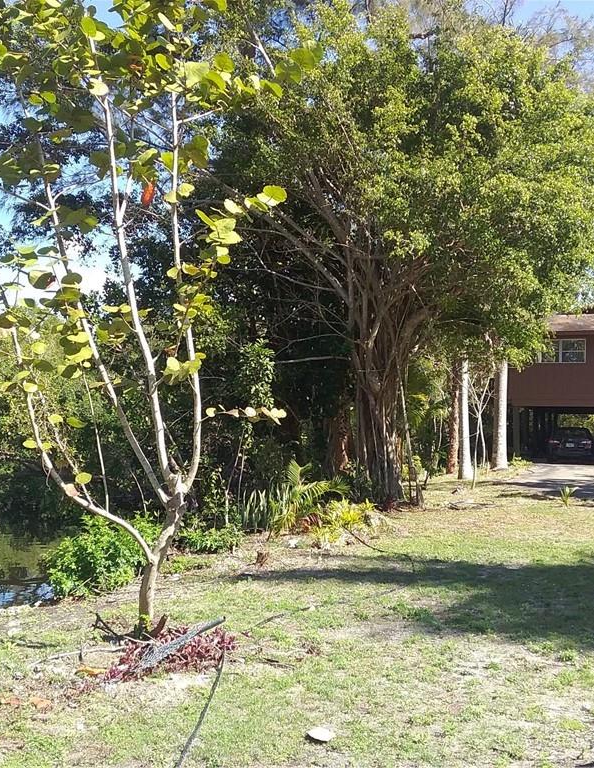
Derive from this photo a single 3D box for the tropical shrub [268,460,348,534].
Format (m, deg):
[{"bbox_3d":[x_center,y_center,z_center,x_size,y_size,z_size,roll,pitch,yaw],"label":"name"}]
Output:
[{"bbox_3d":[0.150,1.607,13.100,1.150,1.030,1.100,1,-2,0],"label":"tropical shrub"}]

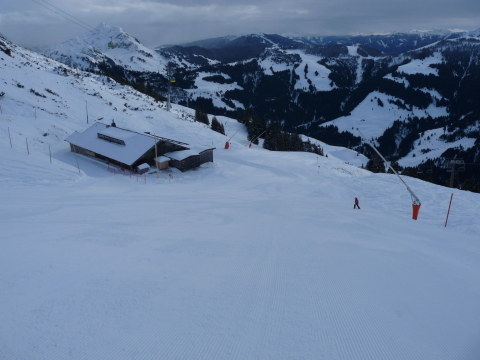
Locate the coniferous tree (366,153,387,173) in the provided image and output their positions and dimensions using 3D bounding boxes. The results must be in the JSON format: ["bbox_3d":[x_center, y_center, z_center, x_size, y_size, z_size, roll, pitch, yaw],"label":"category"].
[{"bbox_3d":[46.667,-5.470,128.000,6.300,7.800,6.000,0,18,0],"label":"coniferous tree"}]

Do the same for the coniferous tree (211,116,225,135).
[{"bbox_3d":[-7.272,-17.355,121.000,4.400,6.200,4.400,0,18,0],"label":"coniferous tree"}]

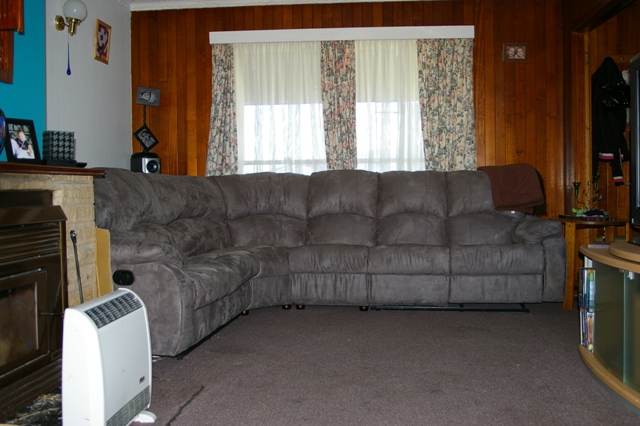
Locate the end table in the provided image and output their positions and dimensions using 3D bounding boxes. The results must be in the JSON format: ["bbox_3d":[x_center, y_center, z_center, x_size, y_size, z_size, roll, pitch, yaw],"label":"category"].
[{"bbox_3d":[1.996,0.359,4.360,0.480,0.600,0.450,0,2,5],"label":"end table"}]

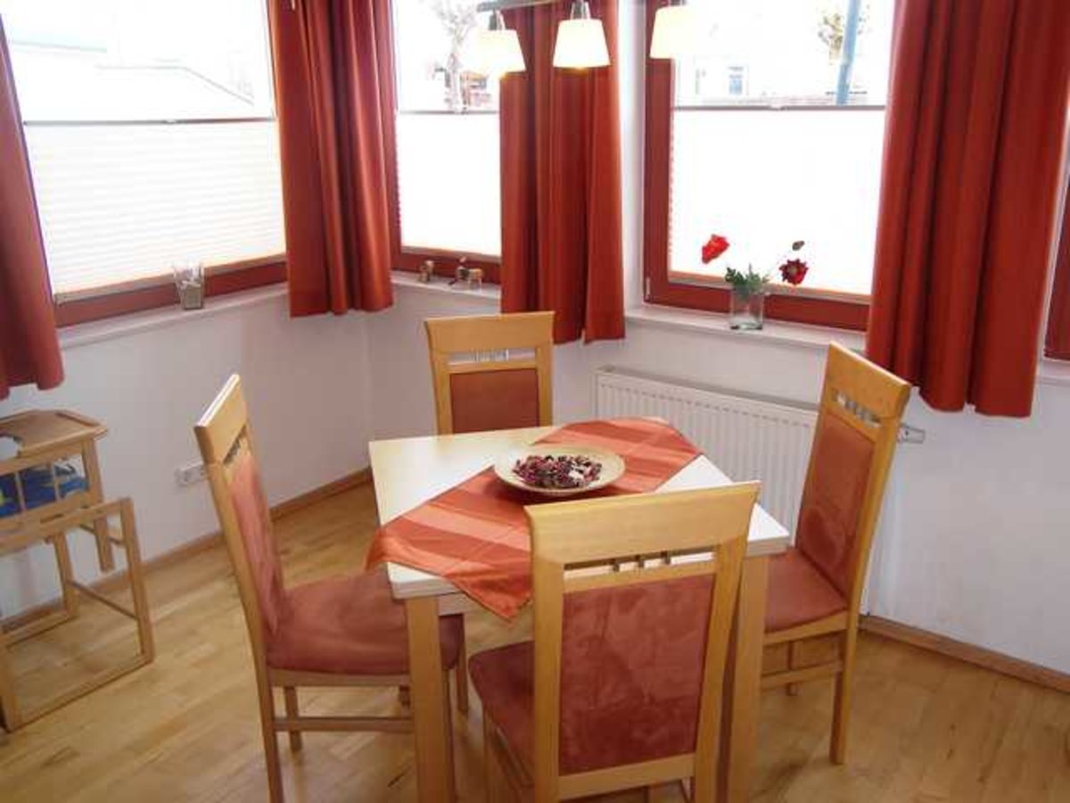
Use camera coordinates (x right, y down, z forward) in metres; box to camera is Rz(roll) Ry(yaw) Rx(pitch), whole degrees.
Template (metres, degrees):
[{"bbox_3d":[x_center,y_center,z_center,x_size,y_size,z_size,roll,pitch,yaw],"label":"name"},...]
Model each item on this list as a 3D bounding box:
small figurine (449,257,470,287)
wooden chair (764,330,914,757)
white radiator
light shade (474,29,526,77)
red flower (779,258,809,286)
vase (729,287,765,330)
[{"bbox_3d":[-0.309,-0.519,3.837,0.070,0.112,0.050,12,22,36],"label":"small figurine"},{"bbox_3d":[0.545,0.405,2.394,0.515,1.017,0.480,-4,18,-8],"label":"wooden chair"},{"bbox_3d":[0.639,0.257,3.118,0.990,0.600,0.085,12,22,36],"label":"white radiator"},{"bbox_3d":[-0.081,-0.793,2.170,0.116,0.098,0.116,-1,18,0],"label":"light shade"},{"bbox_3d":[0.819,-0.410,3.030,0.085,0.085,0.050,4,18,15],"label":"red flower"},{"bbox_3d":[0.687,-0.305,3.098,0.107,0.120,0.107,12,22,36],"label":"vase"}]

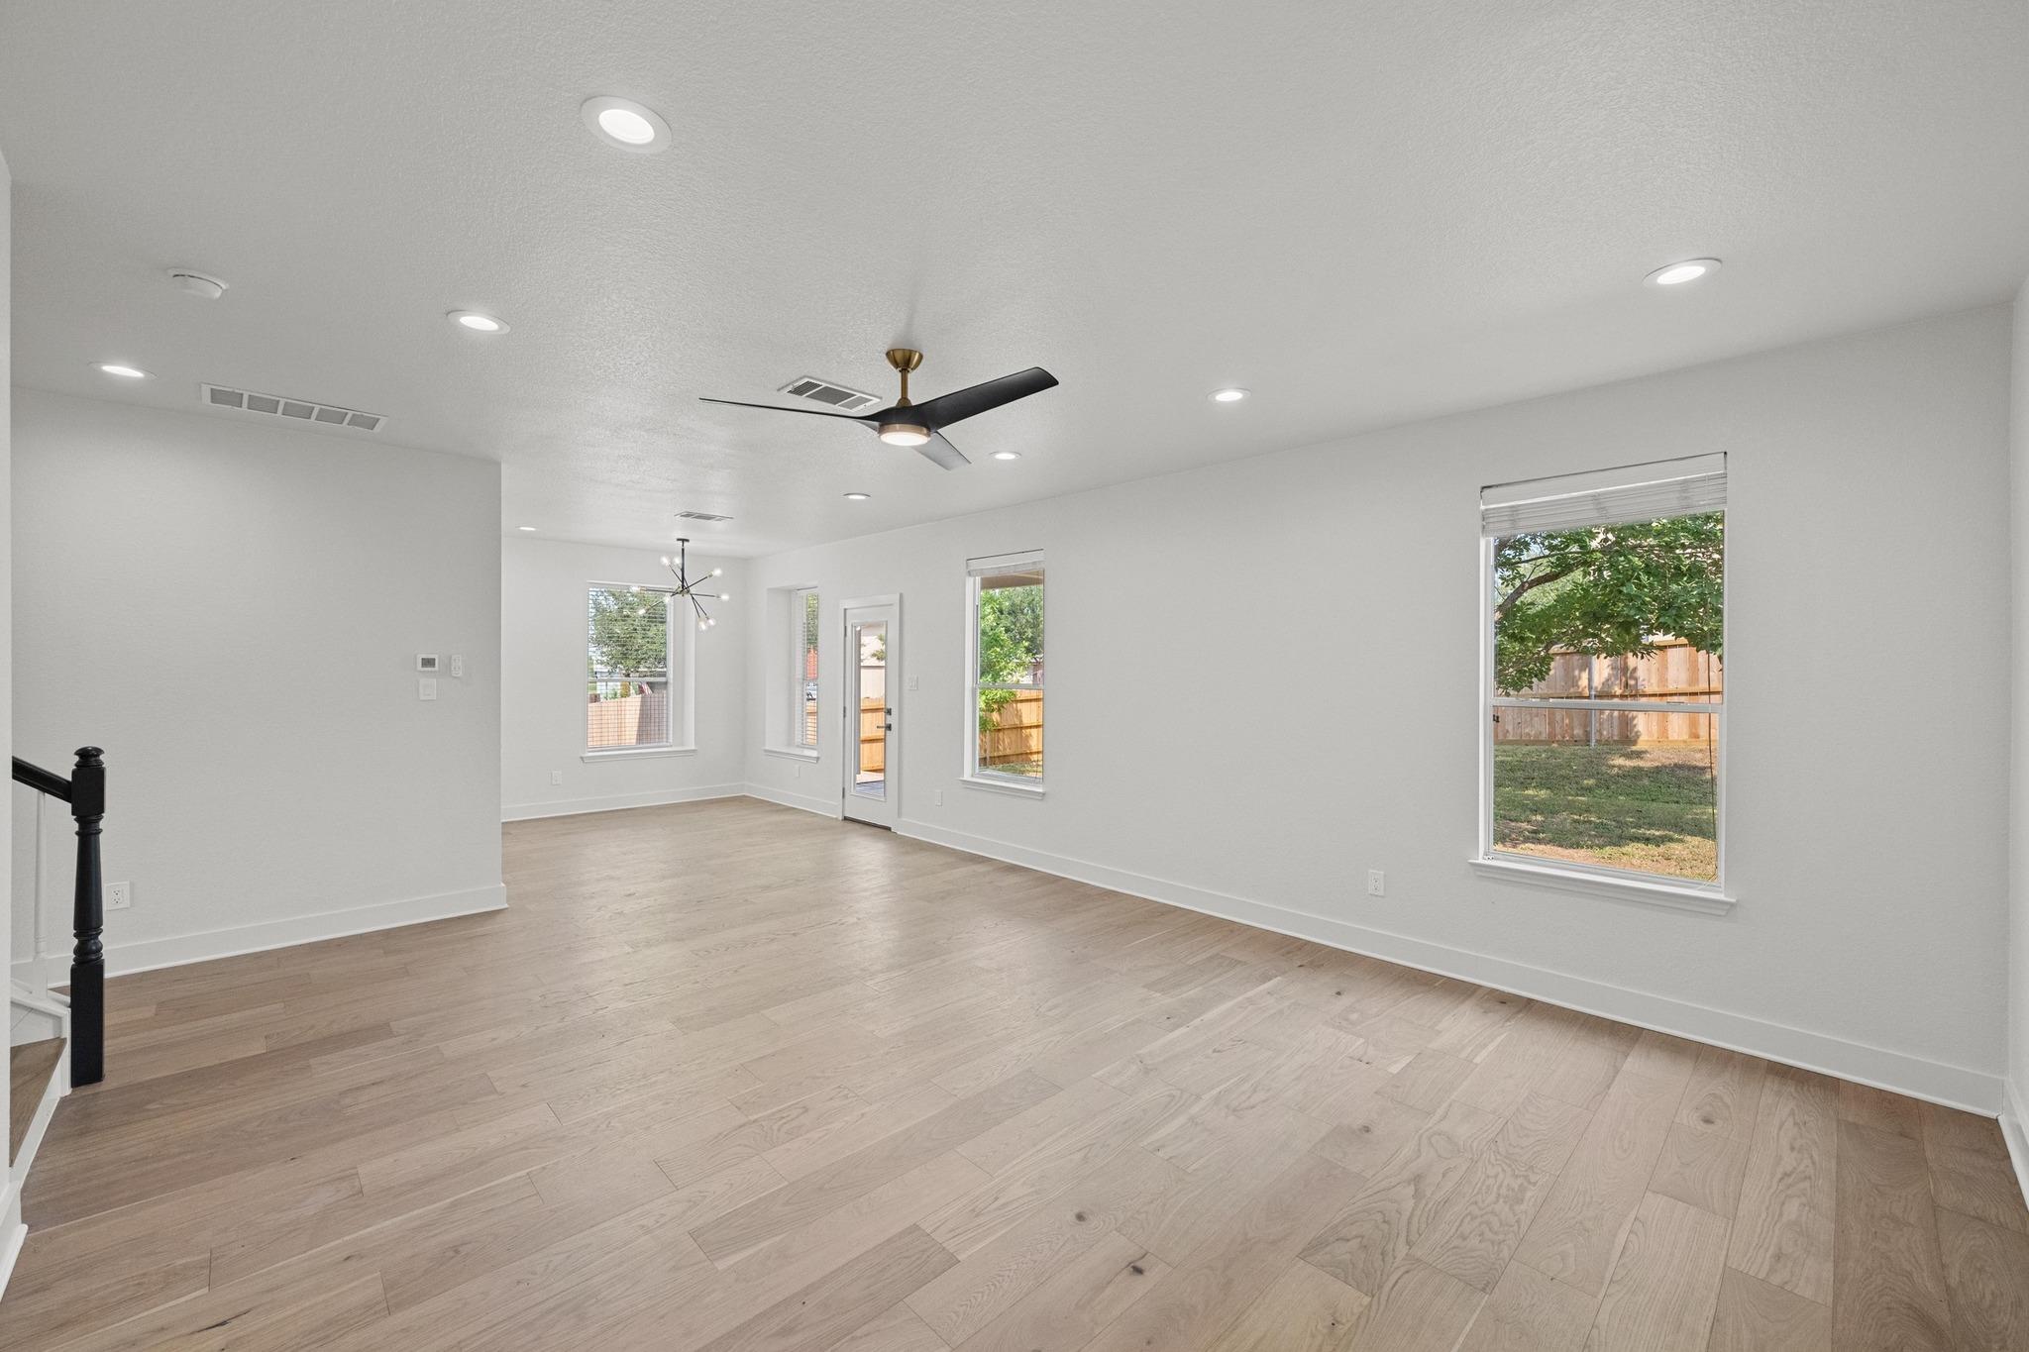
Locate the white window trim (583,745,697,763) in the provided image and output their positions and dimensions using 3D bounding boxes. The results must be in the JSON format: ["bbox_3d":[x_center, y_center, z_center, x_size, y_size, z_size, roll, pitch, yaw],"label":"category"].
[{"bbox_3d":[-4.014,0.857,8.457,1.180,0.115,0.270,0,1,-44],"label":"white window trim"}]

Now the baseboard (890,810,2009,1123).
[{"bbox_3d":[1.125,1.380,4.820,0.022,0.133,6.151,0,1,-44],"label":"baseboard"}]

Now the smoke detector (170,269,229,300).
[{"bbox_3d":[-2.688,-1.285,2.602,0.142,0.042,0.142,0,1,-44],"label":"smoke detector"}]

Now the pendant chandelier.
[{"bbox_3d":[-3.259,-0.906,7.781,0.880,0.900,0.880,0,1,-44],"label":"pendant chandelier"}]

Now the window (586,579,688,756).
[{"bbox_3d":[-4.015,-0.080,8.399,0.970,1.750,0.140,0,1,-45],"label":"window"}]

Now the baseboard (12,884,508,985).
[{"bbox_3d":[-3.799,1.356,4.164,1.905,0.133,0.020,0,1,-44],"label":"baseboard"}]

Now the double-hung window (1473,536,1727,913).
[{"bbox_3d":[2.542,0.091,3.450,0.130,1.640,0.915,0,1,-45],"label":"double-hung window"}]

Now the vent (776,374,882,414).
[{"bbox_3d":[-0.851,-1.294,3.663,0.399,0.018,0.268,0,1,-44],"label":"vent"}]

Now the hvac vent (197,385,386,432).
[{"bbox_3d":[-3.561,-1.312,3.921,0.667,0.018,0.370,0,1,-44],"label":"hvac vent"}]

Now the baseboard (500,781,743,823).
[{"bbox_3d":[-4.007,1.324,8.337,2.443,0.133,0.020,0,1,-44],"label":"baseboard"}]

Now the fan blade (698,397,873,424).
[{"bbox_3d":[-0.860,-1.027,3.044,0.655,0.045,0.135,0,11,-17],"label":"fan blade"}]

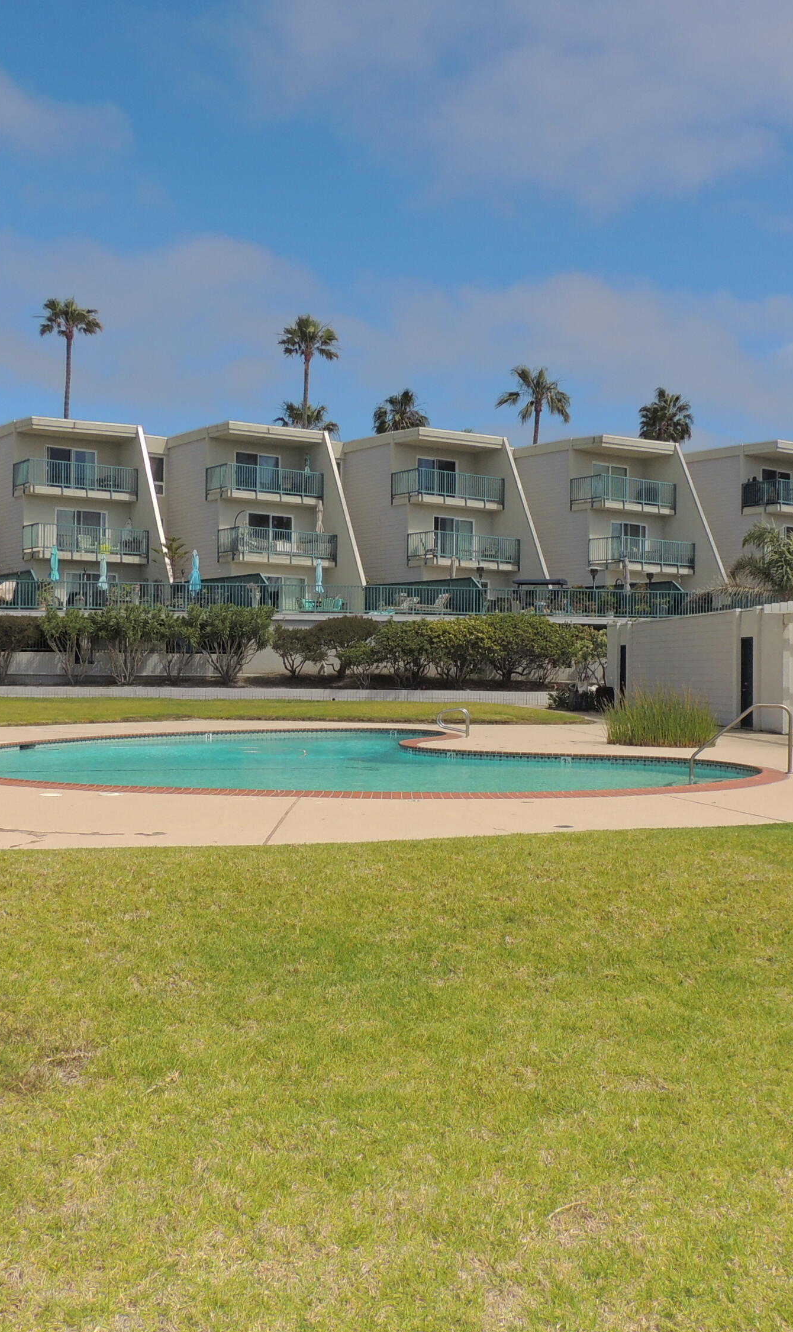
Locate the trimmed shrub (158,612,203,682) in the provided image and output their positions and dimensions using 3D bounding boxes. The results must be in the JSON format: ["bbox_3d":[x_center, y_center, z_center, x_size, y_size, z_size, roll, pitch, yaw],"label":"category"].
[{"bbox_3d":[-7.849,-0.644,44.800,1.716,2.499,1.750,1,0,0],"label":"trimmed shrub"}]

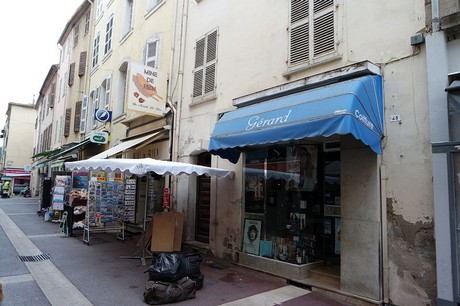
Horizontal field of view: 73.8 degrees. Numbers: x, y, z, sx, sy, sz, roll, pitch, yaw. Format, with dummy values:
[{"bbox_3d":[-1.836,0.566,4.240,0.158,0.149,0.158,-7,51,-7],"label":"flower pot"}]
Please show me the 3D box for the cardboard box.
[{"bbox_3d":[-1.642,2.110,8.243,0.794,0.977,0.326,1,-7,5],"label":"cardboard box"}]

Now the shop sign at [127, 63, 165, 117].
[{"bbox_3d":[-2.706,-2.058,10.027,1.263,1.446,0.173,7,-8,-38],"label":"shop sign"}]

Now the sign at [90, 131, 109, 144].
[{"bbox_3d":[-6.162,-0.721,14.432,0.774,0.499,0.143,7,-8,-38],"label":"sign"}]

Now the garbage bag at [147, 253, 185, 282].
[{"bbox_3d":[-1.115,1.996,5.295,0.591,0.479,0.509,3,-7,-11],"label":"garbage bag"}]

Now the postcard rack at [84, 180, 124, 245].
[{"bbox_3d":[-3.644,1.744,9.103,1.059,1.761,0.468,9,-9,-44],"label":"postcard rack"}]

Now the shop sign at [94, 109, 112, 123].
[{"bbox_3d":[-6.031,-1.770,14.634,0.774,0.509,0.122,7,-8,-38],"label":"shop sign"}]

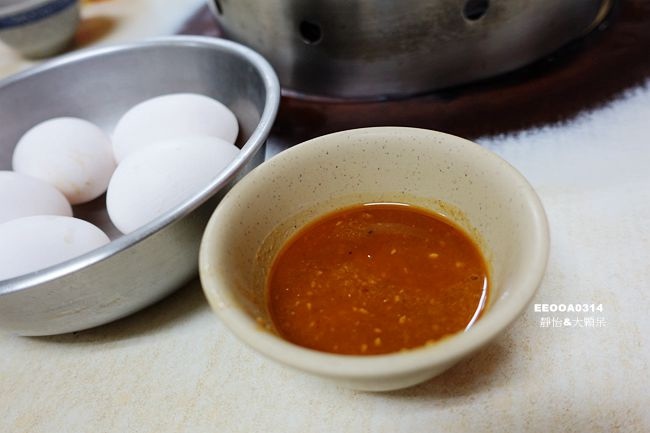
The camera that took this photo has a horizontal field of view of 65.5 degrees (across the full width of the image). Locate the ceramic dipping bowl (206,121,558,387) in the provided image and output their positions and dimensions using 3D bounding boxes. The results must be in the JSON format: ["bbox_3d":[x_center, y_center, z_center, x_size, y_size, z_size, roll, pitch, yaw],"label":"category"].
[{"bbox_3d":[0.017,0.021,0.175,0.105,0.053,0.105,-6,42,5],"label":"ceramic dipping bowl"}]

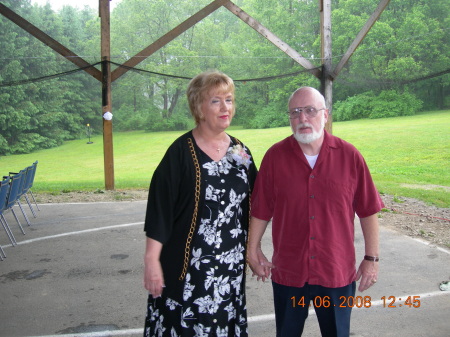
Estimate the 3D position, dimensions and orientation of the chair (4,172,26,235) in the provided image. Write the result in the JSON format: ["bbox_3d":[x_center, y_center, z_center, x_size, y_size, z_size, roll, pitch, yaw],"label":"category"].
[{"bbox_3d":[-2.915,0.514,6.300,0.570,0.860,0.590,-2,6,-13],"label":"chair"}]

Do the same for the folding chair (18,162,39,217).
[{"bbox_3d":[-3.219,0.406,7.486,0.570,0.860,0.590,-3,6,-15],"label":"folding chair"}]

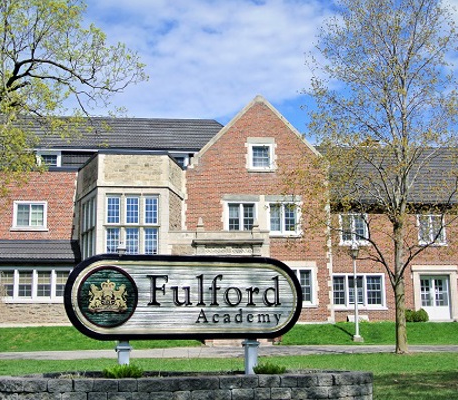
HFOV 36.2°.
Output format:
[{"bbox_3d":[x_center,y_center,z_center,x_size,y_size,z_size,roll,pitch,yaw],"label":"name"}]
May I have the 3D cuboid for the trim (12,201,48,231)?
[{"bbox_3d":[-9.817,0.785,34.492,1.765,1.547,0.200,0,-10,-4],"label":"trim"}]

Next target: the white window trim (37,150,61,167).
[{"bbox_3d":[-9.675,-2.194,37.694,1.294,0.901,0.200,0,-10,-5],"label":"white window trim"}]

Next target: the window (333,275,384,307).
[{"bbox_3d":[7.014,4.943,38.253,2.919,1.737,0.150,0,-10,-4],"label":"window"}]

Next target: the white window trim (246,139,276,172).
[{"bbox_3d":[1.608,-2.244,35.427,1.503,1.797,0.200,0,-10,-4],"label":"white window trim"}]

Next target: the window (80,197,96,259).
[{"bbox_3d":[-6.624,1.450,32.821,0.170,2.848,3.292,4,-11,-23],"label":"window"}]

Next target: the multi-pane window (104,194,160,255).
[{"bbox_3d":[-4.323,1.152,31.332,2.430,2.848,0.170,0,-10,-4],"label":"multi-pane window"}]

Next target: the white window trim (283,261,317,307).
[{"bbox_3d":[3.593,4.311,35.961,1.924,2.349,0.250,0,-10,-5],"label":"white window trim"}]

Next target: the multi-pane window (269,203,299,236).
[{"bbox_3d":[2.892,0.992,36.509,1.581,1.740,0.200,0,-10,-5],"label":"multi-pane window"}]

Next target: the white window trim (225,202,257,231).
[{"bbox_3d":[0.573,0.903,34.763,1.696,1.734,0.200,0,-10,-4],"label":"white window trim"}]

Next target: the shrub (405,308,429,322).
[{"bbox_3d":[10.483,6.439,39.023,1.318,0.770,1.000,0,-10,-5],"label":"shrub"}]

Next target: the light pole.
[{"bbox_3d":[5.526,4.017,30.683,0.450,4.244,0.450,0,-10,-4],"label":"light pole"}]

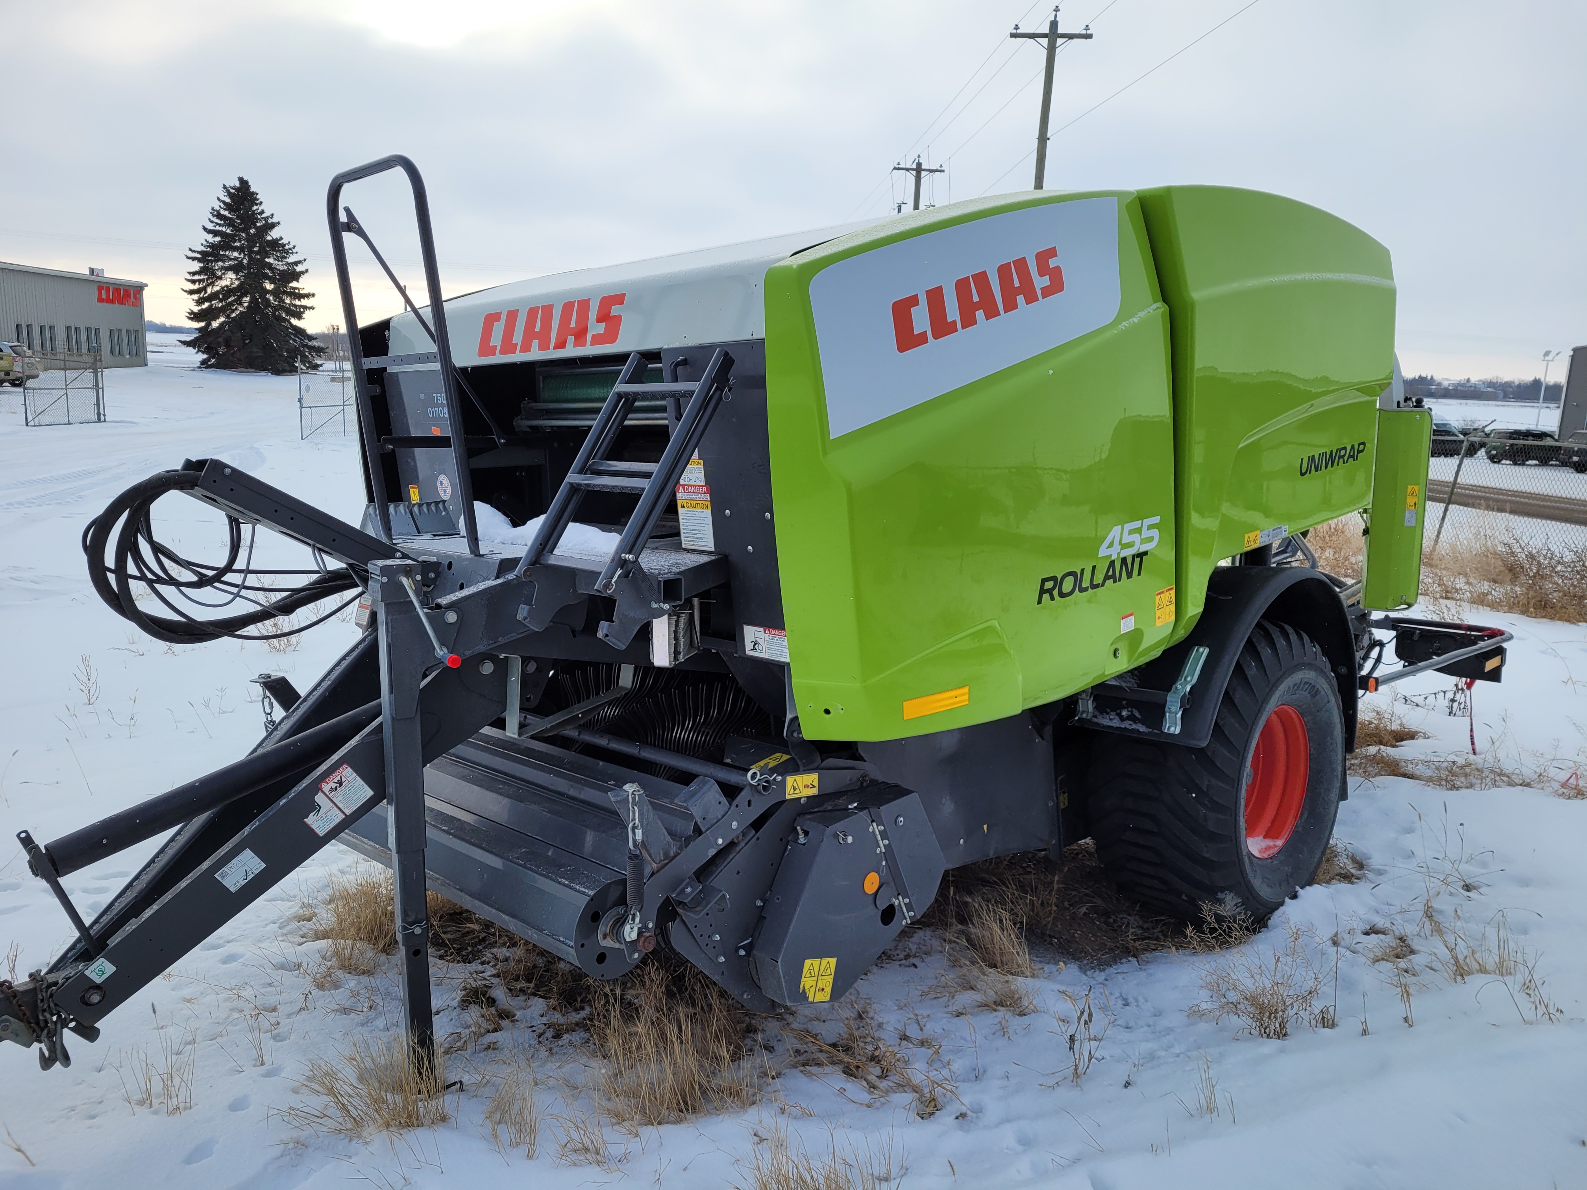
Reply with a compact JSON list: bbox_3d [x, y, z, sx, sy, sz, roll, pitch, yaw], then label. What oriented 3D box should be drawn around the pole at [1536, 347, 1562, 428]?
[{"bbox_3d":[60.237,-15.936,95.706,1.500,7.500,0.700,9,13,30],"label":"pole"}]

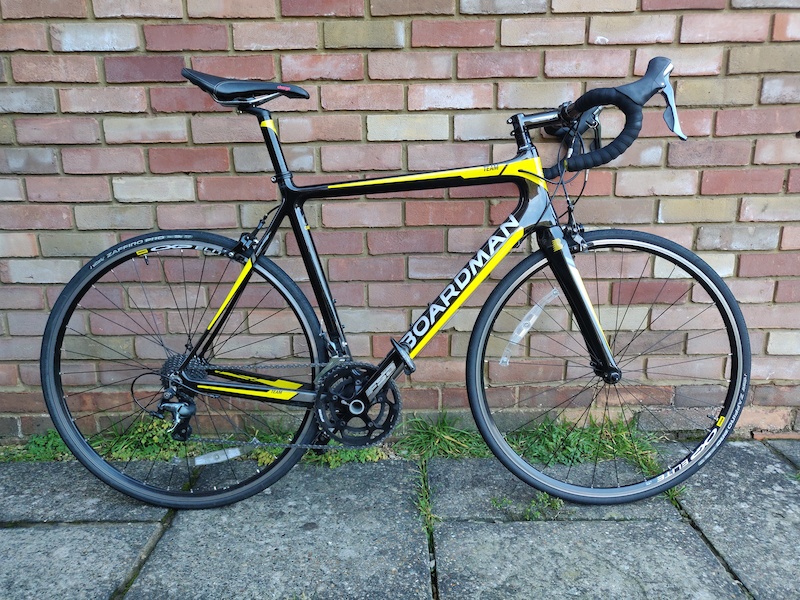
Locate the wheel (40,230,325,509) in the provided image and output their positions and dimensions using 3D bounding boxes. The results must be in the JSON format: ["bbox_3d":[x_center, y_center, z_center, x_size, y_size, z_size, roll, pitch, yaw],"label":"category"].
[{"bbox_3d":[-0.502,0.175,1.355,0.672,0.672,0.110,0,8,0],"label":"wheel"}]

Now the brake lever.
[{"bbox_3d":[0.510,-0.358,1.079,0.060,0.118,0.035,0,8,0],"label":"brake lever"}]

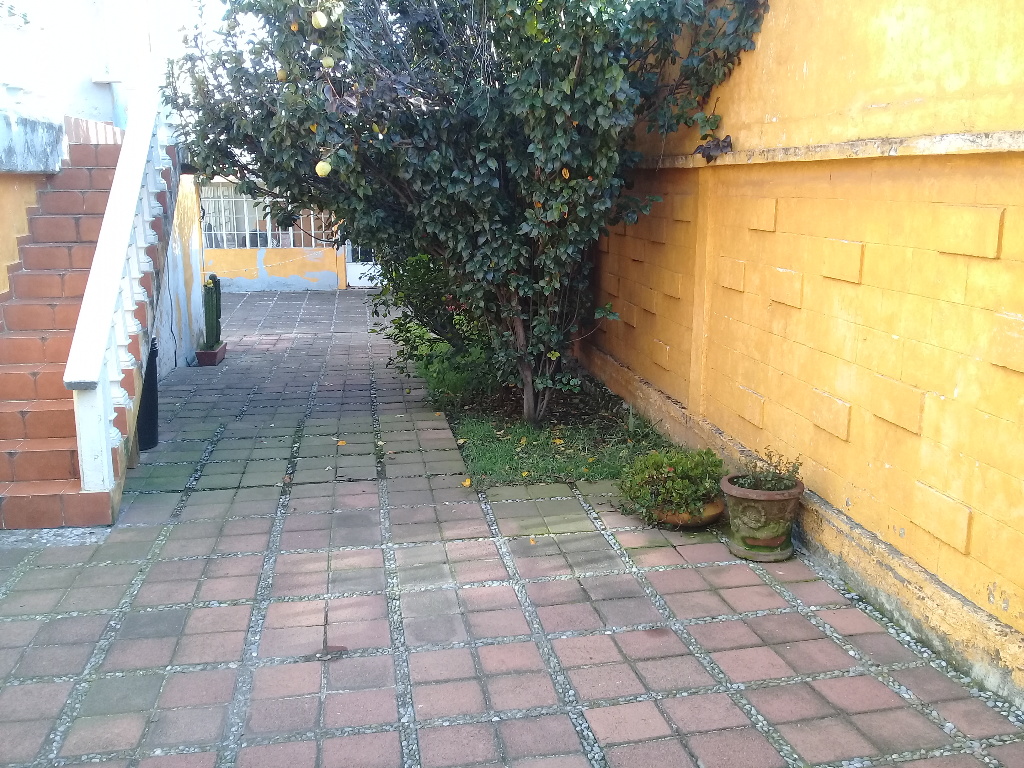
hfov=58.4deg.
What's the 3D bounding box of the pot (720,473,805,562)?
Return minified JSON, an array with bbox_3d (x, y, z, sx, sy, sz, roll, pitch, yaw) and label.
[{"bbox_3d":[1.301,0.698,4.776,0.417,0.346,0.417,-1,12,0],"label":"pot"}]

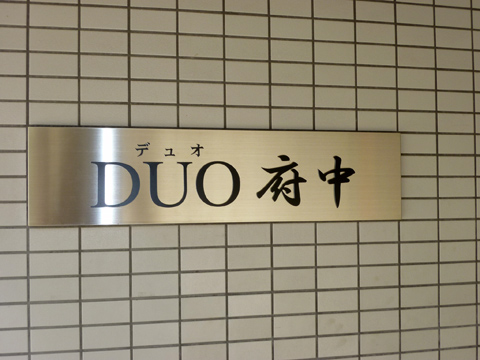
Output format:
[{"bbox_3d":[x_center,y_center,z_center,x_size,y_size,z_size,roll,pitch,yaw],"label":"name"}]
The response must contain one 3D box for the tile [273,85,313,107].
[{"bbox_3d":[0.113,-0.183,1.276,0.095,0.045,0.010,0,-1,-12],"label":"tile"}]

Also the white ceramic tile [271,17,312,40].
[{"bbox_3d":[0.112,-0.333,1.286,0.095,0.045,0.008,0,-2,-13],"label":"white ceramic tile"}]

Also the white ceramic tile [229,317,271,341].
[{"bbox_3d":[0.020,0.317,1.247,0.096,0.045,0.009,0,-2,-13],"label":"white ceramic tile"}]

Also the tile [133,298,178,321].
[{"bbox_3d":[-0.175,0.268,1.206,0.095,0.045,0.008,0,-1,-13],"label":"tile"}]

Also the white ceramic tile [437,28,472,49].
[{"bbox_3d":[0.503,-0.334,1.372,0.095,0.045,0.008,0,-2,-13],"label":"white ceramic tile"}]

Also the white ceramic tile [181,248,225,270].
[{"bbox_3d":[-0.079,0.168,1.228,0.095,0.045,0.008,0,-2,-13],"label":"white ceramic tile"}]

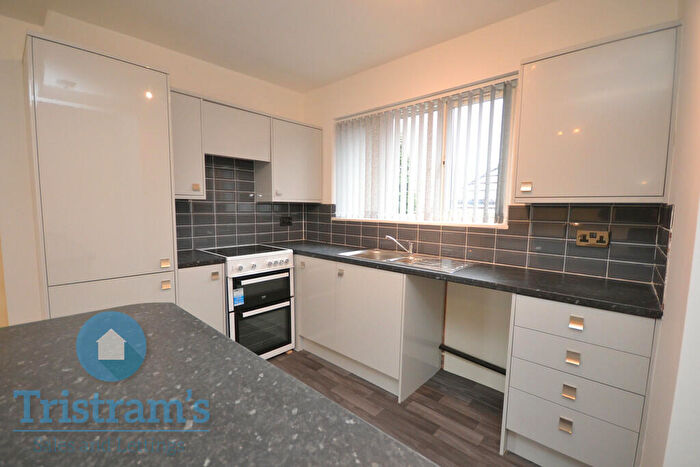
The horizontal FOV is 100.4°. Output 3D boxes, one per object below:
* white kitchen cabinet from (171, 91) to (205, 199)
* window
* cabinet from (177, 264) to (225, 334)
[{"bbox_3d":[-1.298,-0.625,2.154,0.305,0.740,0.307,5,6,40],"label":"white kitchen cabinet"},{"bbox_3d":[0.500,-0.605,2.550,1.655,0.987,0.080,5,6,40],"label":"window"},{"bbox_3d":[-1.217,0.643,2.177,0.575,0.876,0.310,5,6,40],"label":"cabinet"}]

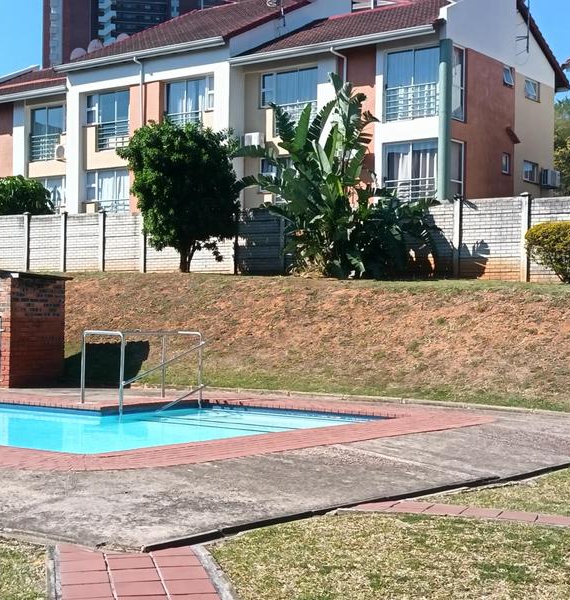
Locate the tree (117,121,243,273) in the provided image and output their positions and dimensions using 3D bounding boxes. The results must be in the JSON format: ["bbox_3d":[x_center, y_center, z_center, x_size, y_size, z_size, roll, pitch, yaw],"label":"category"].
[{"bbox_3d":[-2.487,-2.463,26.400,3.000,3.620,2.900,1,-1,-5],"label":"tree"}]

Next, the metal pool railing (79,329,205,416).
[{"bbox_3d":[-2.089,1.050,16.463,0.830,1.210,1.770,0,-1,36],"label":"metal pool railing"}]

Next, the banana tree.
[{"bbox_3d":[1.105,-2.671,23.800,4.330,4.420,3.300,1,-1,3],"label":"banana tree"}]

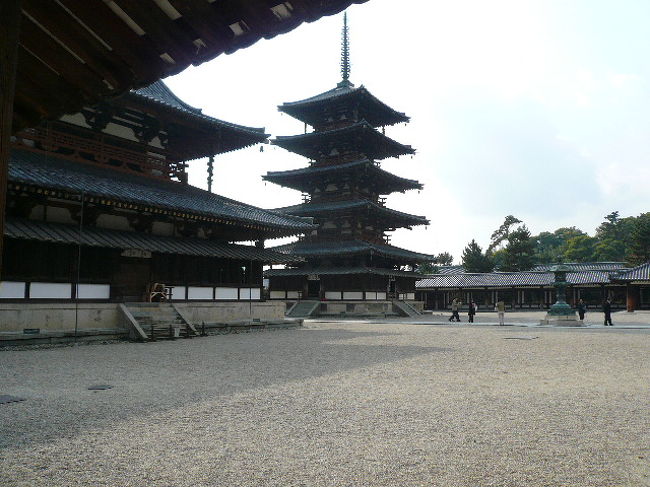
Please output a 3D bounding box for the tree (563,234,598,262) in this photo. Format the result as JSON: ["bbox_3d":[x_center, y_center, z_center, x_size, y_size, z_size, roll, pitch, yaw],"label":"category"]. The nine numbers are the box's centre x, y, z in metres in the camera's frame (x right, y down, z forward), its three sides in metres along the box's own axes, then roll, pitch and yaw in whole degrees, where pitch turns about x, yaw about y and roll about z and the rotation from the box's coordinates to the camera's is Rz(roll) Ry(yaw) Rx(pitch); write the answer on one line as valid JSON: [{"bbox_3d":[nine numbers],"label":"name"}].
[{"bbox_3d":[51.872,5.365,106.039,7.310,14.460,7.310,-3,-7,26],"label":"tree"}]

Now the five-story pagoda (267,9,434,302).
[{"bbox_3d":[2.246,-8.996,56.111,14.300,33.000,14.300,-4,-7,34],"label":"five-story pagoda"}]

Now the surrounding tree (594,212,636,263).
[{"bbox_3d":[60.164,2.723,108.328,8.320,19.280,8.320,-3,-7,29],"label":"surrounding tree"}]

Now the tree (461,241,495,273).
[{"bbox_3d":[25.367,5.231,86.937,5.780,11.520,5.780,-1,-6,16],"label":"tree"}]

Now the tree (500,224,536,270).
[{"bbox_3d":[32.124,3.911,87.077,5.790,14.250,5.790,-2,-6,20],"label":"tree"}]

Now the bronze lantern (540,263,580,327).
[{"bbox_3d":[15.635,3.417,34.842,2.350,4.300,2.350,-4,-7,34],"label":"bronze lantern"}]

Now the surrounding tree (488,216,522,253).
[{"bbox_3d":[31.562,3.164,91.176,6.070,16.570,6.070,-2,-6,19],"label":"surrounding tree"}]

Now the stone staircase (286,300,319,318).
[{"bbox_3d":[-1.973,6.057,48.385,2.650,1.350,1.750,-4,-7,34],"label":"stone staircase"}]

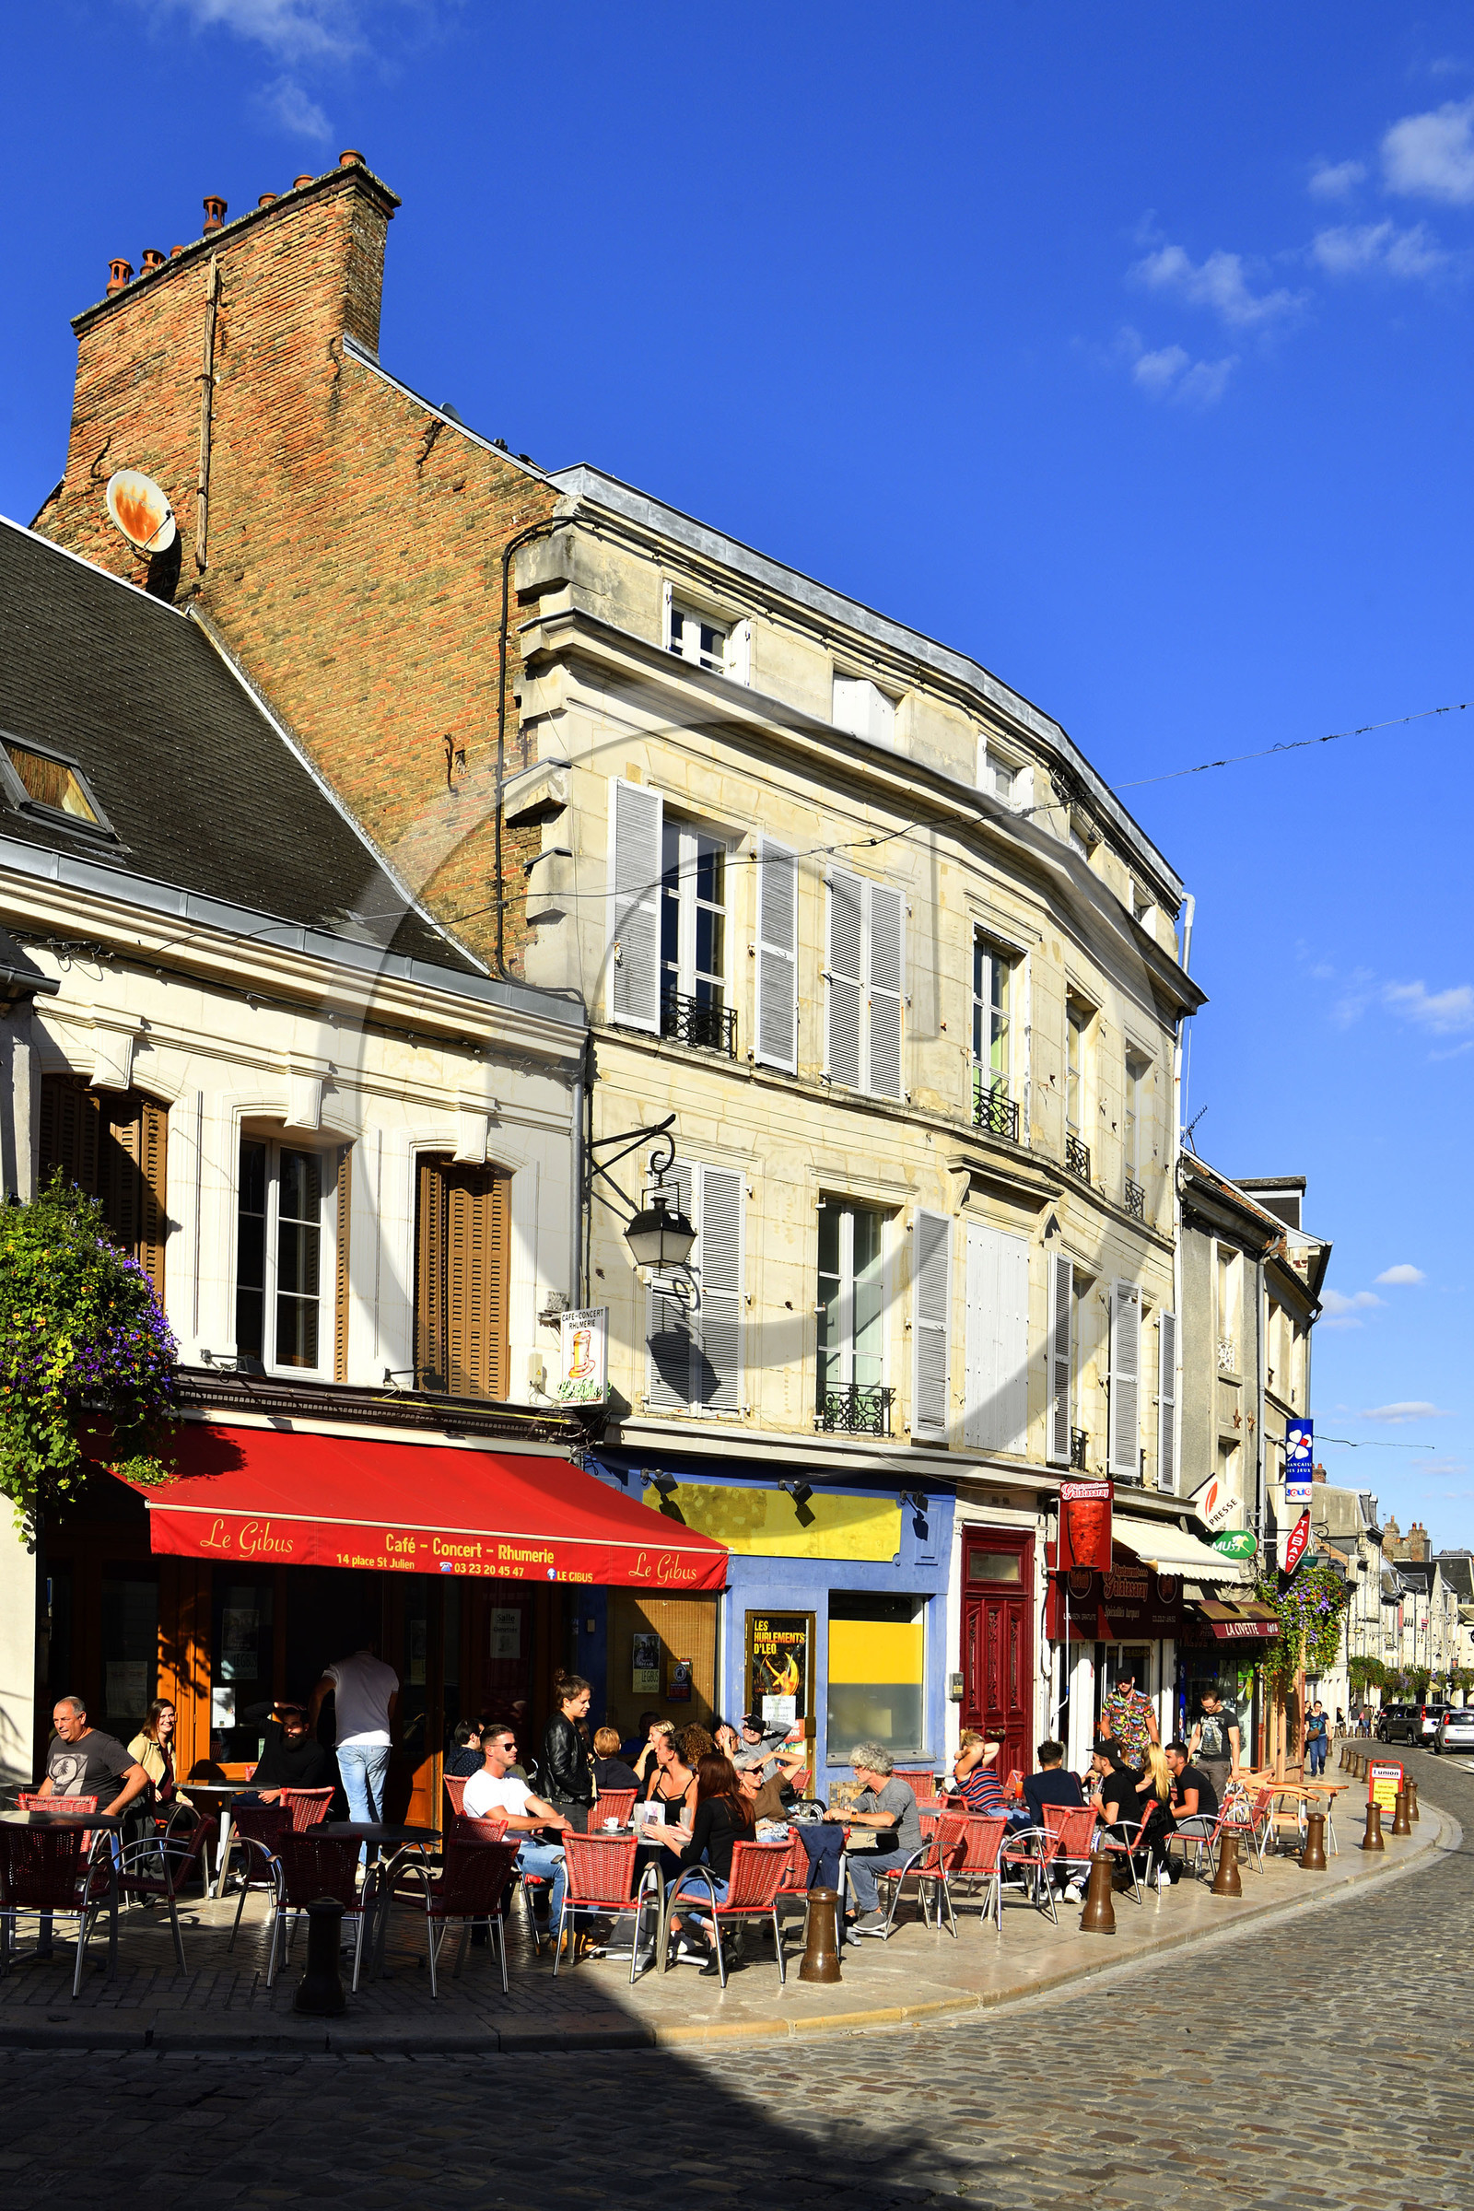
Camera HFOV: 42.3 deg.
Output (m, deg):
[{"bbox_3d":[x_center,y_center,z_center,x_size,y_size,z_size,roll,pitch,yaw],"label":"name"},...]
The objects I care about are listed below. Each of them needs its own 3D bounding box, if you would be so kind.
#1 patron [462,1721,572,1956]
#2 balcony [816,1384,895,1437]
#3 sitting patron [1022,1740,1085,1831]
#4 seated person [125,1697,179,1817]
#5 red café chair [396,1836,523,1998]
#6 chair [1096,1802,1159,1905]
[{"bbox_3d":[-1.329,4.445,11.526,0.780,1.320,0.540,-6,-11,37],"label":"patron"},{"bbox_3d":[1.190,3.079,19.200,1.000,0.480,0.160,11,-17,-40],"label":"balcony"},{"bbox_3d":[2.555,5.754,15.300,0.520,1.260,0.750,-2,-9,16],"label":"sitting patron"},{"bbox_3d":[-3.449,4.263,11.585,0.660,1.240,0.470,-12,-21,36],"label":"seated person"},{"bbox_3d":[-1.483,4.195,9.936,0.560,0.760,0.600,11,-19,-31],"label":"red café chair"},{"bbox_3d":[3.202,6.116,15.600,0.560,0.790,0.550,-4,-14,17],"label":"chair"}]

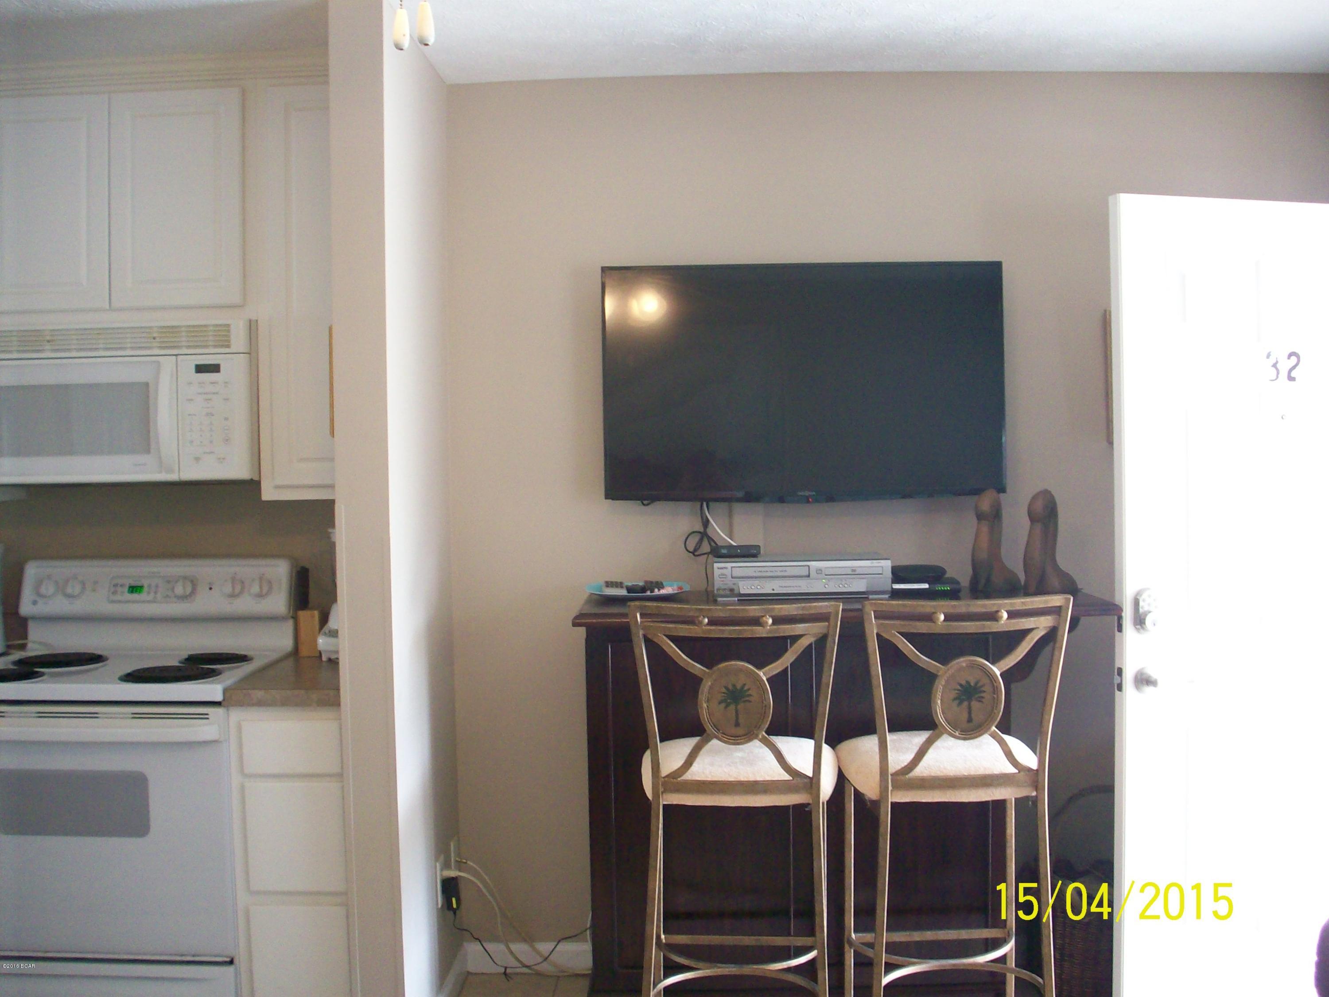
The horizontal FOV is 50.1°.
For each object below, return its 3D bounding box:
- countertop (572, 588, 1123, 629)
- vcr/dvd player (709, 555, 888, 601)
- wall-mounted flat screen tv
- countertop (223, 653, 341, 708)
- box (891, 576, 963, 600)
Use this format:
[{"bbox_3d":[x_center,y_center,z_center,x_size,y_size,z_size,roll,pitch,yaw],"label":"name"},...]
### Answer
[{"bbox_3d":[0.428,0.266,3.525,1.252,0.034,0.575,-1,1,1],"label":"countertop"},{"bbox_3d":[0.344,0.199,3.604,0.435,0.100,0.240,-1,1,1],"label":"vcr/dvd player"},{"bbox_3d":[0.368,-0.307,3.754,1.057,0.620,0.065,-1,1,1],"label":"wall-mounted flat screen tv"},{"bbox_3d":[-0.815,0.429,3.419,0.285,0.038,0.650,-1,1,1],"label":"countertop"},{"bbox_3d":[0.660,0.220,3.661,0.189,0.043,0.140,-1,1,1],"label":"box"}]

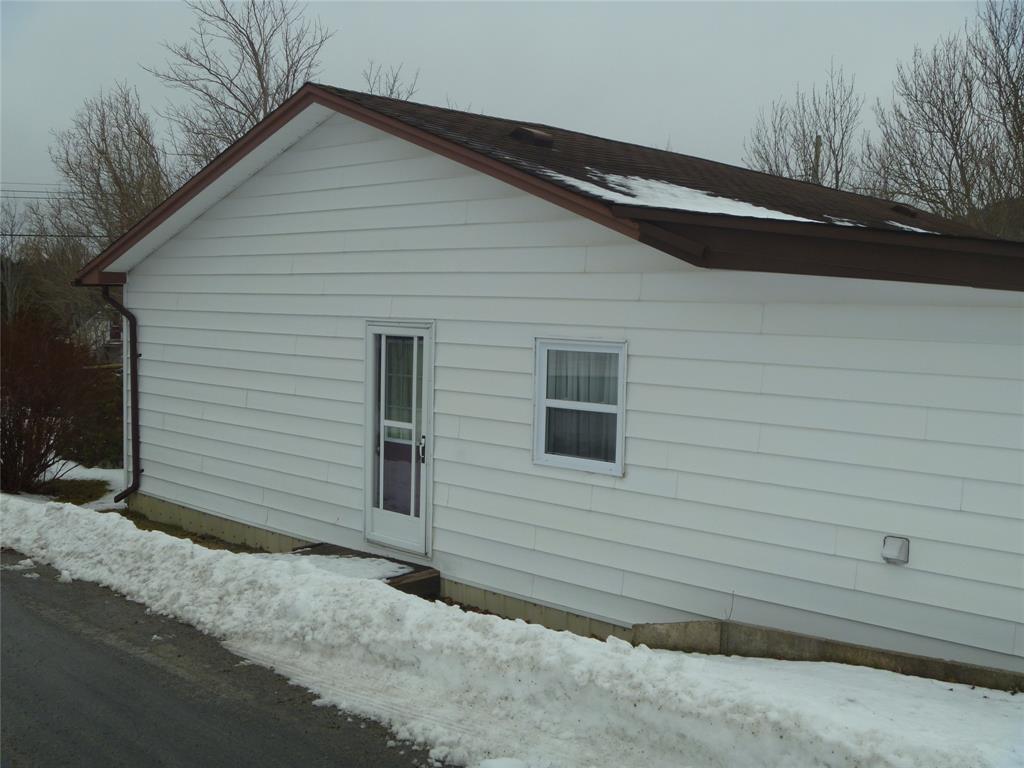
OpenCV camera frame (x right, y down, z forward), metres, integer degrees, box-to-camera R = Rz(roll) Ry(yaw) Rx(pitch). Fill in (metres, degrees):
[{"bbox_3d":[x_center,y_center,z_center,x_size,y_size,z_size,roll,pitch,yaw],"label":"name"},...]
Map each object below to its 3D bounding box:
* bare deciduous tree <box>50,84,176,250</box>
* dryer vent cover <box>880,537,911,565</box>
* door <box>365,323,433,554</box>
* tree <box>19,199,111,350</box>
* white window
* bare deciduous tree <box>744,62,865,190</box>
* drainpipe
[{"bbox_3d":[-13.989,-5.387,36.416,4.311,10.367,4.311,-1,5,-21],"label":"bare deciduous tree"},{"bbox_3d":[2.355,1.036,6.378,0.152,0.154,0.100,5,6,42],"label":"dryer vent cover"},{"bbox_3d":[-1.042,0.474,9.453,0.905,2.080,0.090,5,6,42],"label":"door"},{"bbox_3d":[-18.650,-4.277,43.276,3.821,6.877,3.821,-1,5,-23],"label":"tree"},{"bbox_3d":[0.520,0.166,8.044,0.896,1.008,0.090,5,6,42],"label":"white window"},{"bbox_3d":[9.501,-5.087,34.440,3.941,10.978,3.941,2,5,15],"label":"bare deciduous tree"},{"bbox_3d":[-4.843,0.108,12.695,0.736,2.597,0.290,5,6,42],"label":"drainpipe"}]

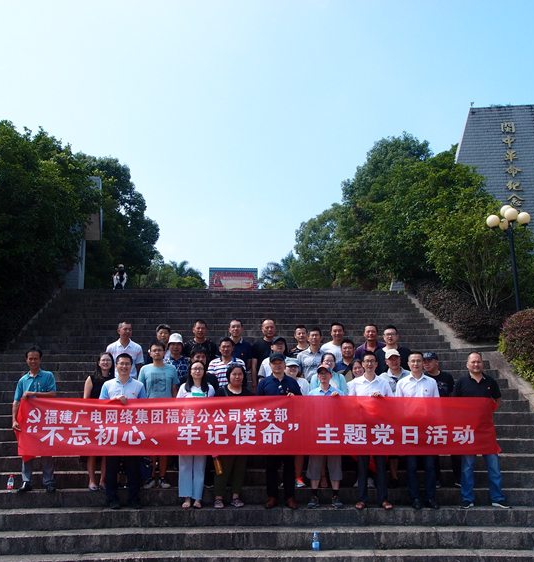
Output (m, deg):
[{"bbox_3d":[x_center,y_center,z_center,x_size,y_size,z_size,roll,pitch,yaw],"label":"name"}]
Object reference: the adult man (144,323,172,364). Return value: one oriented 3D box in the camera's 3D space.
[{"bbox_3d":[-1.403,1.419,8.641,0.490,1.706,0.300,1,-12,-5],"label":"adult man"}]

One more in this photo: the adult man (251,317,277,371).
[{"bbox_3d":[0.007,1.386,8.647,0.490,1.775,0.300,0,-12,0],"label":"adult man"}]

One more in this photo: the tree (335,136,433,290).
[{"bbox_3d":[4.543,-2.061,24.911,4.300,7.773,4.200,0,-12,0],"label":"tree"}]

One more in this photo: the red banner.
[{"bbox_3d":[-0.115,1.596,7.093,5.320,0.650,0.150,0,-13,-2],"label":"red banner"}]

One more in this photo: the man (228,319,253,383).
[{"bbox_3d":[-0.401,1.377,8.552,0.500,1.754,0.300,0,-12,-2],"label":"man"}]

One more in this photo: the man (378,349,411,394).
[{"bbox_3d":[1.542,1.637,7.795,0.500,1.634,0.300,-1,-12,5],"label":"man"}]

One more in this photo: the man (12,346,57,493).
[{"bbox_3d":[-2.704,1.590,7.556,0.500,1.661,0.360,2,-13,-8],"label":"man"}]

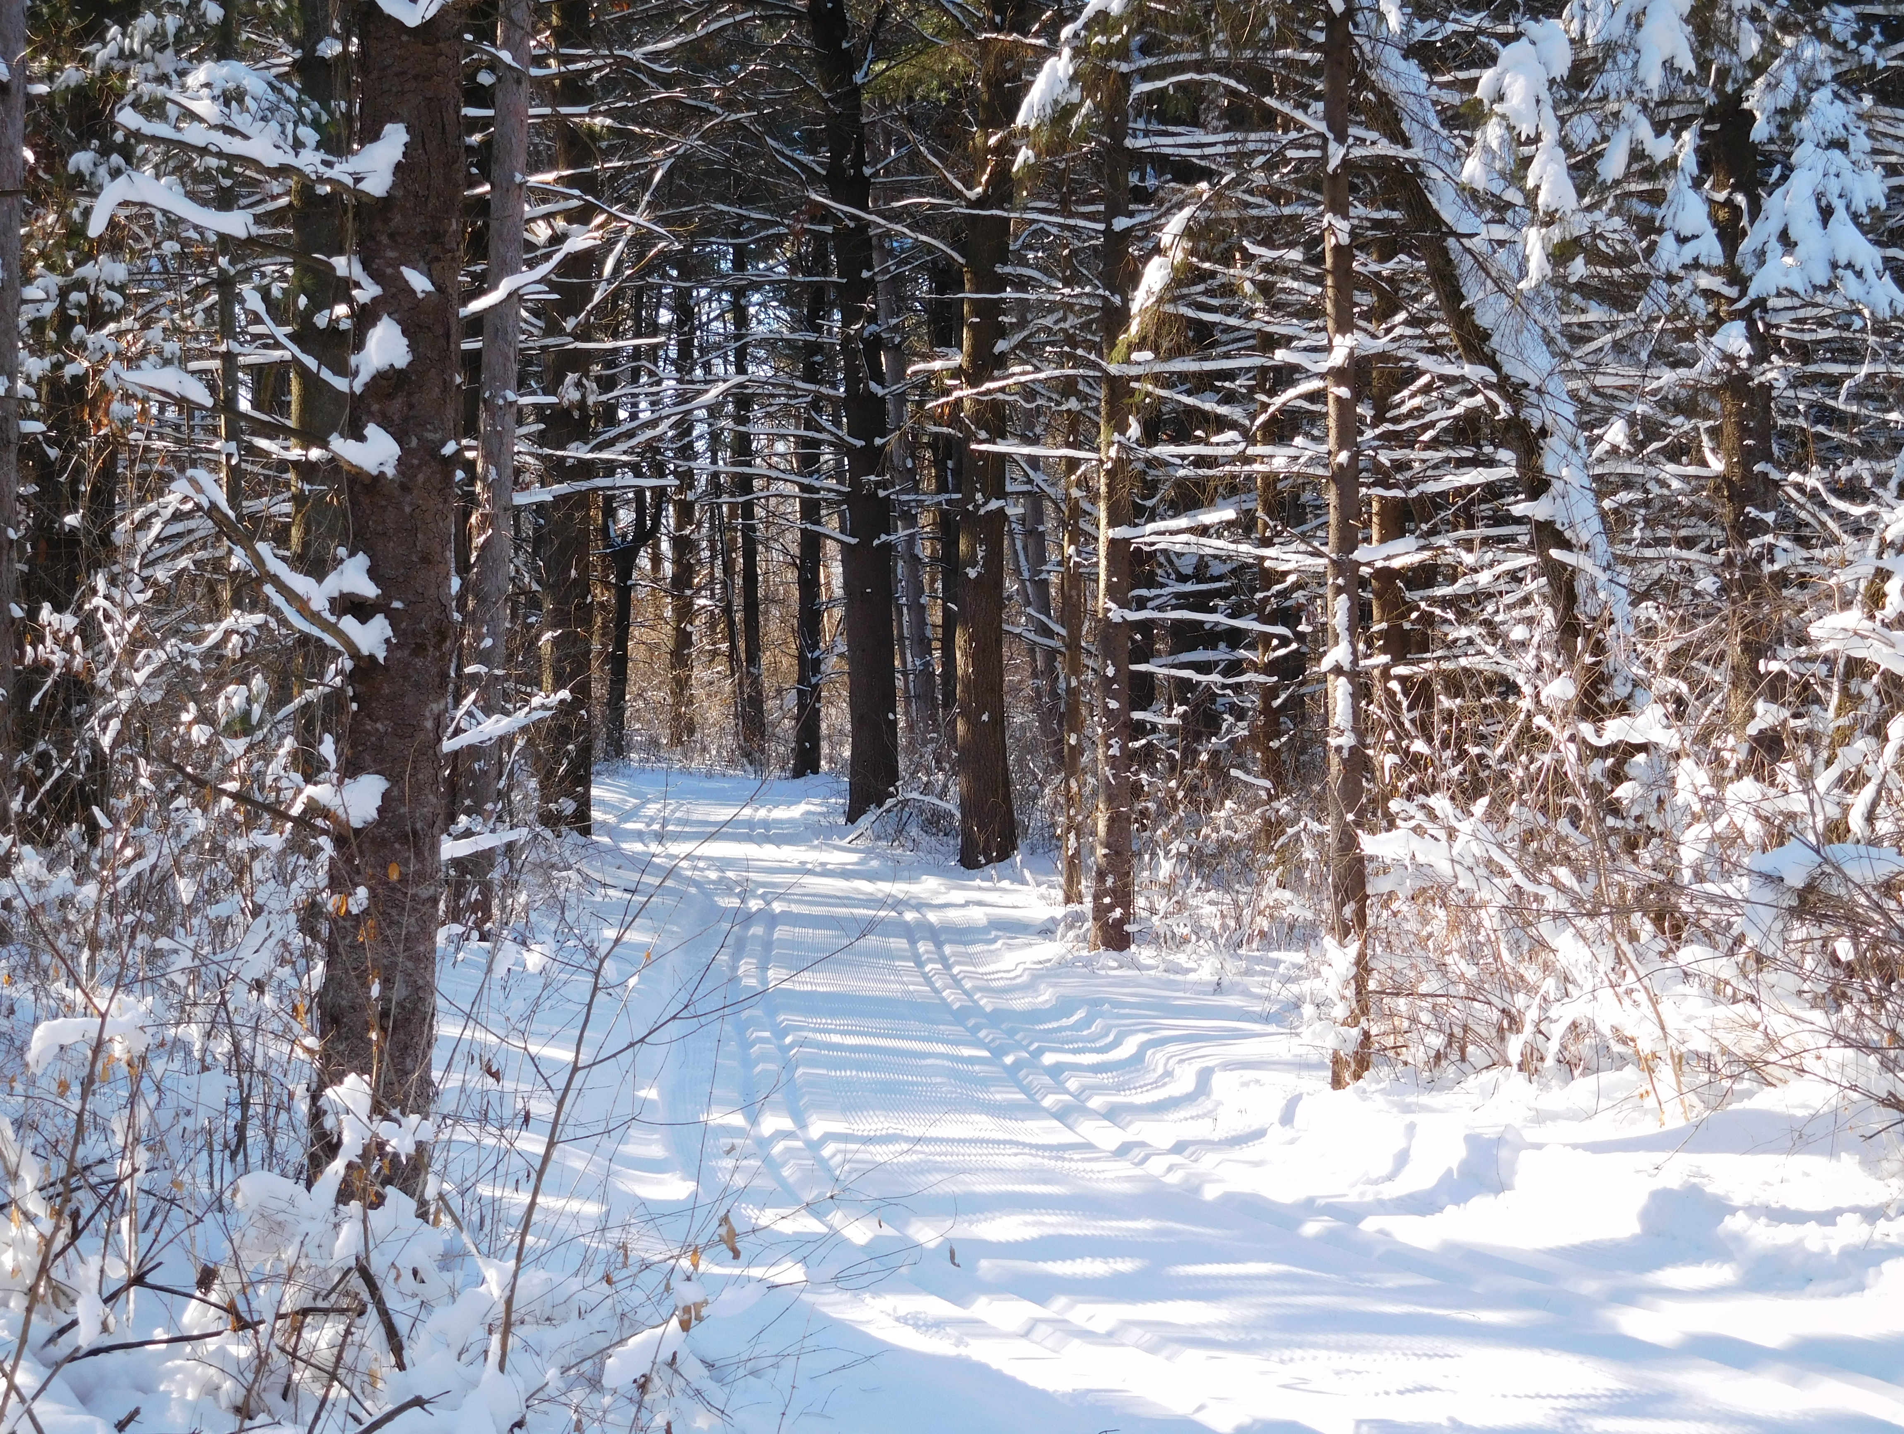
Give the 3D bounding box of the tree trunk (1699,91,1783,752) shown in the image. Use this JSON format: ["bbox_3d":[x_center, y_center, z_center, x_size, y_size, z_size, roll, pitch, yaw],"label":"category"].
[{"bbox_3d":[4.910,-1.794,24.000,0.370,4.200,0.370,-2,0,0],"label":"tree trunk"}]

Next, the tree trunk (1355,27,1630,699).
[{"bbox_3d":[3.203,-2.056,22.500,0.580,4.150,0.500,-20,0,0],"label":"tree trunk"}]

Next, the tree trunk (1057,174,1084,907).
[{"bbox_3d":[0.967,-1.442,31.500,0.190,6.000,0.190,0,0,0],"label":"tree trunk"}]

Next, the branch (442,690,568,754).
[{"bbox_3d":[-1.455,0.017,12.600,0.410,0.200,0.250,0,0,0],"label":"branch"}]

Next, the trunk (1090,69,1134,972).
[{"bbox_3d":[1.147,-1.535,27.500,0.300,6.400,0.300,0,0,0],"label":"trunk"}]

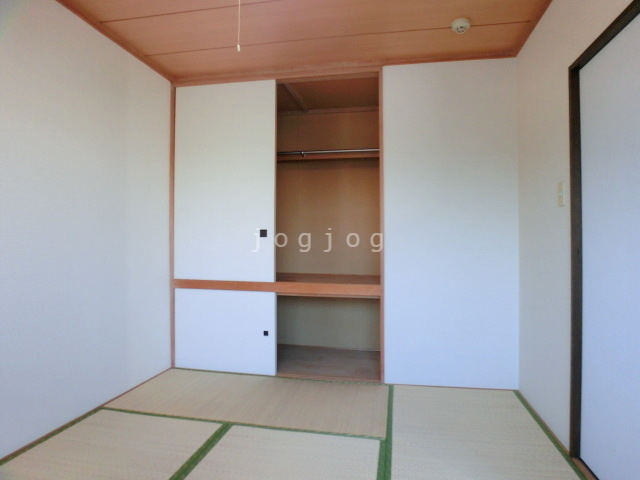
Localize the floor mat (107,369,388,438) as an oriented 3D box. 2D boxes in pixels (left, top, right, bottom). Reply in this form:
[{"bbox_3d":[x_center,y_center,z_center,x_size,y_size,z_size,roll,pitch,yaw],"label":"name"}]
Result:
[{"bbox_3d":[-0.429,1.062,2.590,1.740,0.040,0.840,0,0,11],"label":"floor mat"}]

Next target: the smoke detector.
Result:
[{"bbox_3d":[0.859,-1.293,2.363,0.113,0.050,0.113,0,0,11],"label":"smoke detector"}]

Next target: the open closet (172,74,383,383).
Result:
[{"bbox_3d":[-0.296,-0.093,3.386,1.705,2.283,0.790,0,0,11],"label":"open closet"}]

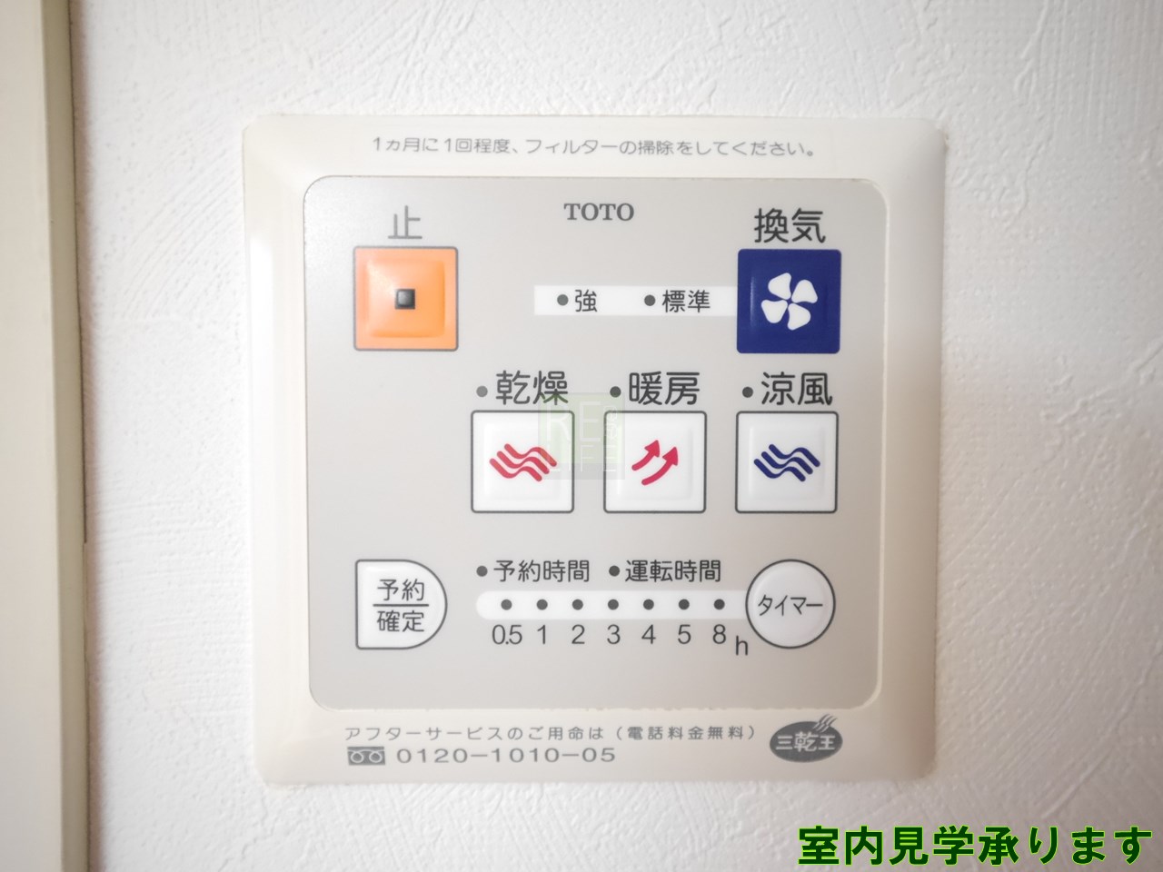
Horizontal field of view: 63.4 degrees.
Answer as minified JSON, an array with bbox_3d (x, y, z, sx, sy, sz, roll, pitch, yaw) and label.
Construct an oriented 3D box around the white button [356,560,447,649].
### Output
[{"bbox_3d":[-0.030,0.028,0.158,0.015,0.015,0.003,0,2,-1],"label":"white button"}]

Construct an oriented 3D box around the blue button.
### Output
[{"bbox_3d":[0.035,-0.022,0.157,0.018,0.018,0.003,0,2,-1],"label":"blue button"}]

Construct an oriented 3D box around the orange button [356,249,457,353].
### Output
[{"bbox_3d":[-0.029,-0.023,0.156,0.017,0.017,0.003,0,2,-1],"label":"orange button"}]

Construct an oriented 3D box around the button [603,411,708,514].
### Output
[{"bbox_3d":[0.012,0.004,0.158,0.017,0.017,0.003,0,3,-1],"label":"button"}]

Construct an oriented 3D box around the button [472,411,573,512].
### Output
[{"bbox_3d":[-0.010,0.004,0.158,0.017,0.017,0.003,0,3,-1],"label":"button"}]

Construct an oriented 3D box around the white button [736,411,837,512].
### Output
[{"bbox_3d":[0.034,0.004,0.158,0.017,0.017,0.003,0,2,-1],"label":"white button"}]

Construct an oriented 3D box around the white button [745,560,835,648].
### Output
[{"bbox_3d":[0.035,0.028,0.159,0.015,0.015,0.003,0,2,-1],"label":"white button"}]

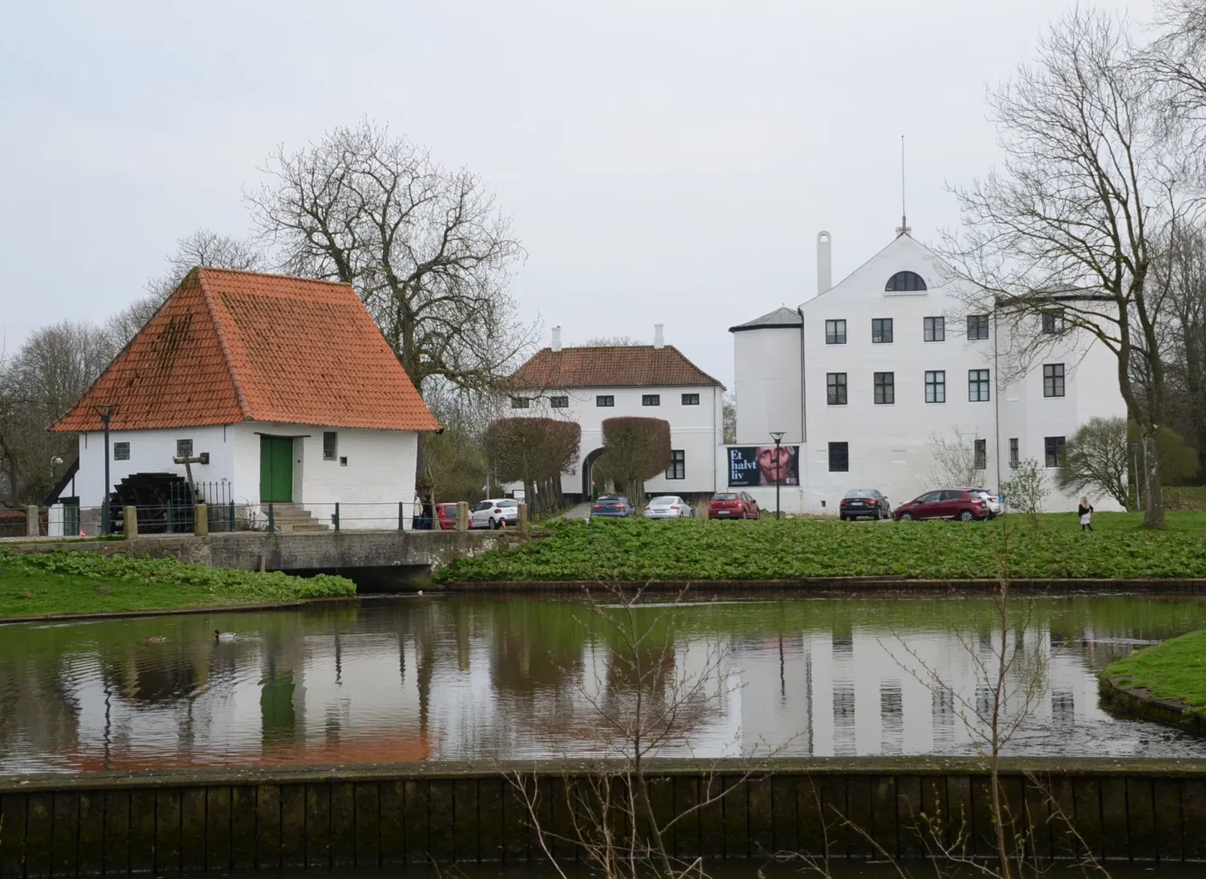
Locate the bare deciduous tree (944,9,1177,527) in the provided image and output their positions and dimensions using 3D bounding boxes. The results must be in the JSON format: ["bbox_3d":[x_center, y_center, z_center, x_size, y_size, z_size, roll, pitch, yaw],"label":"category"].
[{"bbox_3d":[16.977,-6.347,90.000,8.700,19.300,8.600,-1,-1,11],"label":"bare deciduous tree"}]

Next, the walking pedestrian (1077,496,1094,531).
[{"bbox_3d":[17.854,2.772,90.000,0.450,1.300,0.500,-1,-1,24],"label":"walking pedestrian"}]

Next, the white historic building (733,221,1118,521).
[{"bbox_3d":[18.233,-3.450,134.500,20.800,15.000,19.000,-1,-1,11],"label":"white historic building"}]

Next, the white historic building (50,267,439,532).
[{"bbox_3d":[-11.608,-1.211,79.937,8.950,8.500,9.000,-2,-2,38],"label":"white historic building"}]

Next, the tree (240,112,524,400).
[{"bbox_3d":[-9.151,-5.001,106.209,12.200,17.800,11.500,-1,-1,0],"label":"tree"}]

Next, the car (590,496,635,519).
[{"bbox_3d":[0.531,3.533,119.500,1.780,1.470,4.300,-1,-1,10],"label":"car"}]

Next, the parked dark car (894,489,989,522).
[{"bbox_3d":[13.975,2.833,100.500,3.950,1.500,1.700,-1,-1,17],"label":"parked dark car"}]

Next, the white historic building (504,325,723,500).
[{"bbox_3d":[0.348,-1.572,158.808,14.600,11.300,7.000,-1,-1,7],"label":"white historic building"}]

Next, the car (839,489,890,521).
[{"bbox_3d":[12.208,3.042,113.000,1.820,1.430,4.700,-1,-1,14],"label":"car"}]

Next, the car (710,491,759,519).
[{"bbox_3d":[6.442,3.342,118.518,1.740,1.520,3.940,-1,-1,15],"label":"car"}]

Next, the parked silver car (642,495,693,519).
[{"bbox_3d":[3.168,3.430,117.000,1.820,1.360,4.200,-1,-1,12],"label":"parked silver car"}]

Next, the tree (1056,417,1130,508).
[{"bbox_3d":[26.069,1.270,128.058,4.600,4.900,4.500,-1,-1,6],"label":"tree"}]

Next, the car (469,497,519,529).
[{"bbox_3d":[-5.604,3.587,118.017,1.770,1.480,4.000,0,-2,-39],"label":"car"}]

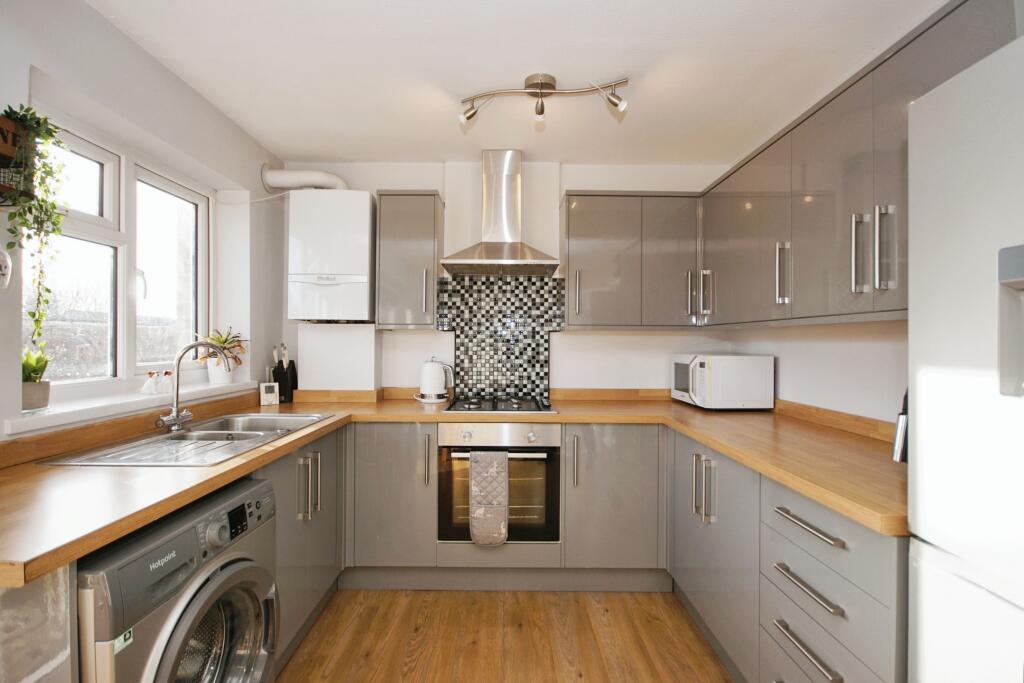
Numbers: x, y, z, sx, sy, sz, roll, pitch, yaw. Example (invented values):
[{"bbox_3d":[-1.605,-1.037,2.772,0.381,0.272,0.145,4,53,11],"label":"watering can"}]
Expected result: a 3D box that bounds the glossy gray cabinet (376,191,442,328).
[{"bbox_3d":[-0.573,-0.446,2.475,0.312,0.750,0.330,0,0,0],"label":"glossy gray cabinet"}]

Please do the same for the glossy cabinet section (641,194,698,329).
[{"bbox_3d":[0.861,-0.437,2.488,0.305,0.709,0.315,0,0,0],"label":"glossy cabinet section"}]

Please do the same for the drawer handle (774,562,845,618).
[{"bbox_3d":[0.736,0.609,1.067,0.034,0.016,0.216,0,0,0],"label":"drawer handle"}]

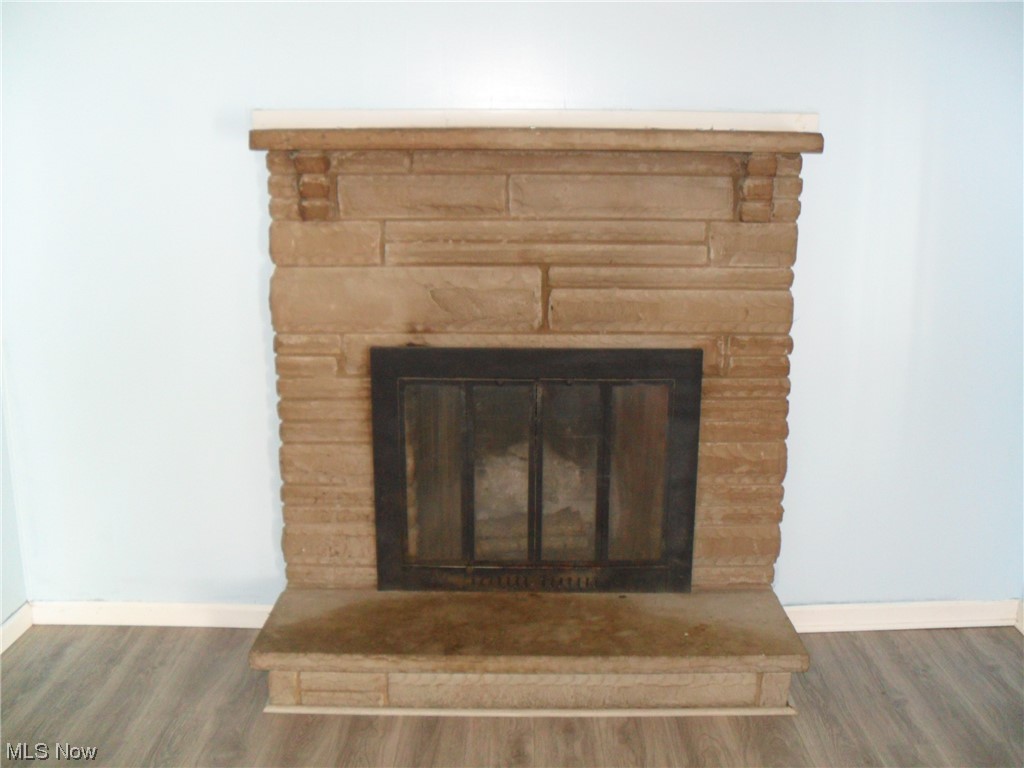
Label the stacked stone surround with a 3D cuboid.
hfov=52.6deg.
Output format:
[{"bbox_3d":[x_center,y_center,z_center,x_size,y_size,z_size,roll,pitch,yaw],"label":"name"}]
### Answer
[{"bbox_3d":[0.063,-0.033,2.943,1.488,1.344,0.265,0,14,0],"label":"stacked stone surround"}]

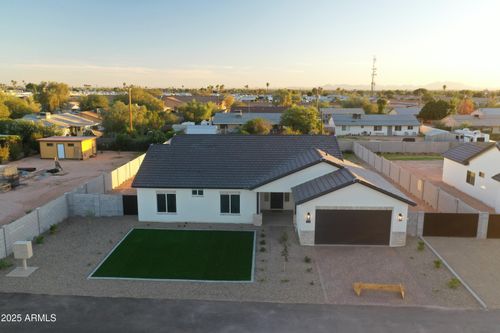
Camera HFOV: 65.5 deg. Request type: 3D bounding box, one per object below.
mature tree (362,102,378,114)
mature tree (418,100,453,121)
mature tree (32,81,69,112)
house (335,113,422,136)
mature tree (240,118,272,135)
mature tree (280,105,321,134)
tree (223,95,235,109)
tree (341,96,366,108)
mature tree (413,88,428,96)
[{"bbox_3d":[37.633,-17.114,121.968,5.000,5.870,5.000,0,11,2],"label":"mature tree"},{"bbox_3d":[50.167,-14.560,106.169,8.467,7.001,8.044,1,11,2],"label":"mature tree"},{"bbox_3d":[-59.754,-19.675,118.218,11.140,12.360,11.140,0,11,2],"label":"mature tree"},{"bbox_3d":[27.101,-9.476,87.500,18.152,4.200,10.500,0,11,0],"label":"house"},{"bbox_3d":[1.335,-7.289,76.061,6.066,4.188,5.763,1,11,2],"label":"mature tree"},{"bbox_3d":[10.062,-8.953,78.506,7.910,6.860,7.910,0,11,2],"label":"mature tree"},{"bbox_3d":[-8.181,-23.206,148.632,4.570,7.390,4.570,0,11,2],"label":"tree"},{"bbox_3d":[36.876,-21.099,138.528,8.910,6.878,8.464,1,11,2],"label":"tree"},{"bbox_3d":[129.493,-53.859,295.049,11.766,10.040,11.177,1,11,2],"label":"mature tree"}]

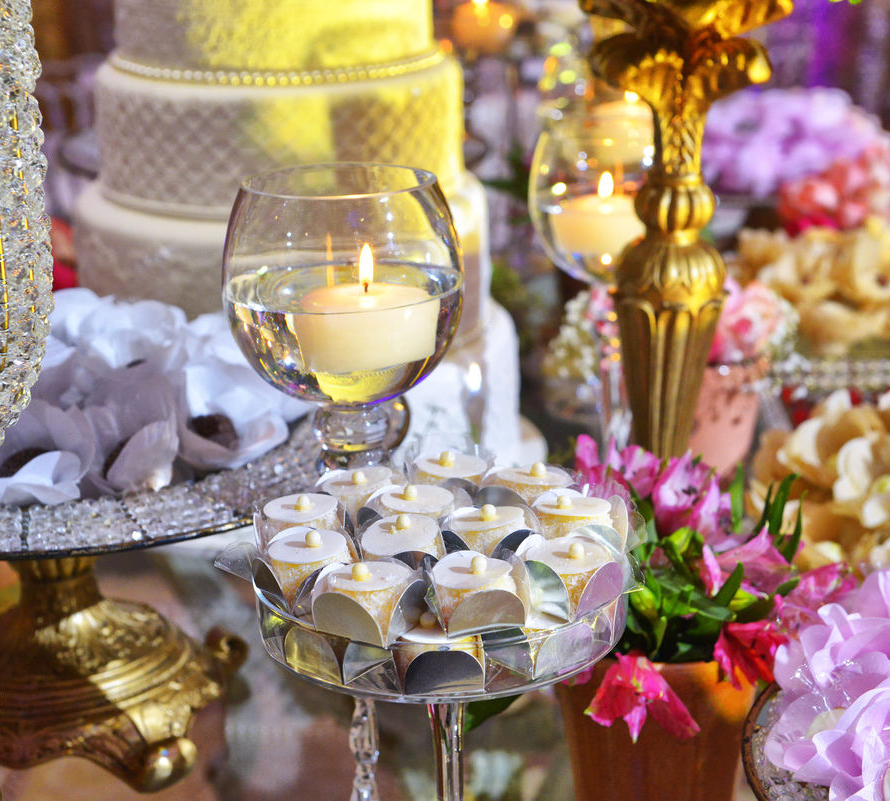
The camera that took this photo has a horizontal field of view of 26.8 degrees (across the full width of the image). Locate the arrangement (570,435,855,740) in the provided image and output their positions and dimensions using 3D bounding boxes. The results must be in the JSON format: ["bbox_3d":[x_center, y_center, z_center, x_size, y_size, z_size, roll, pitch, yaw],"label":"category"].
[{"bbox_3d":[0.126,0.088,0.880,0.130,0.108,0.120,-2,17,0],"label":"arrangement"}]

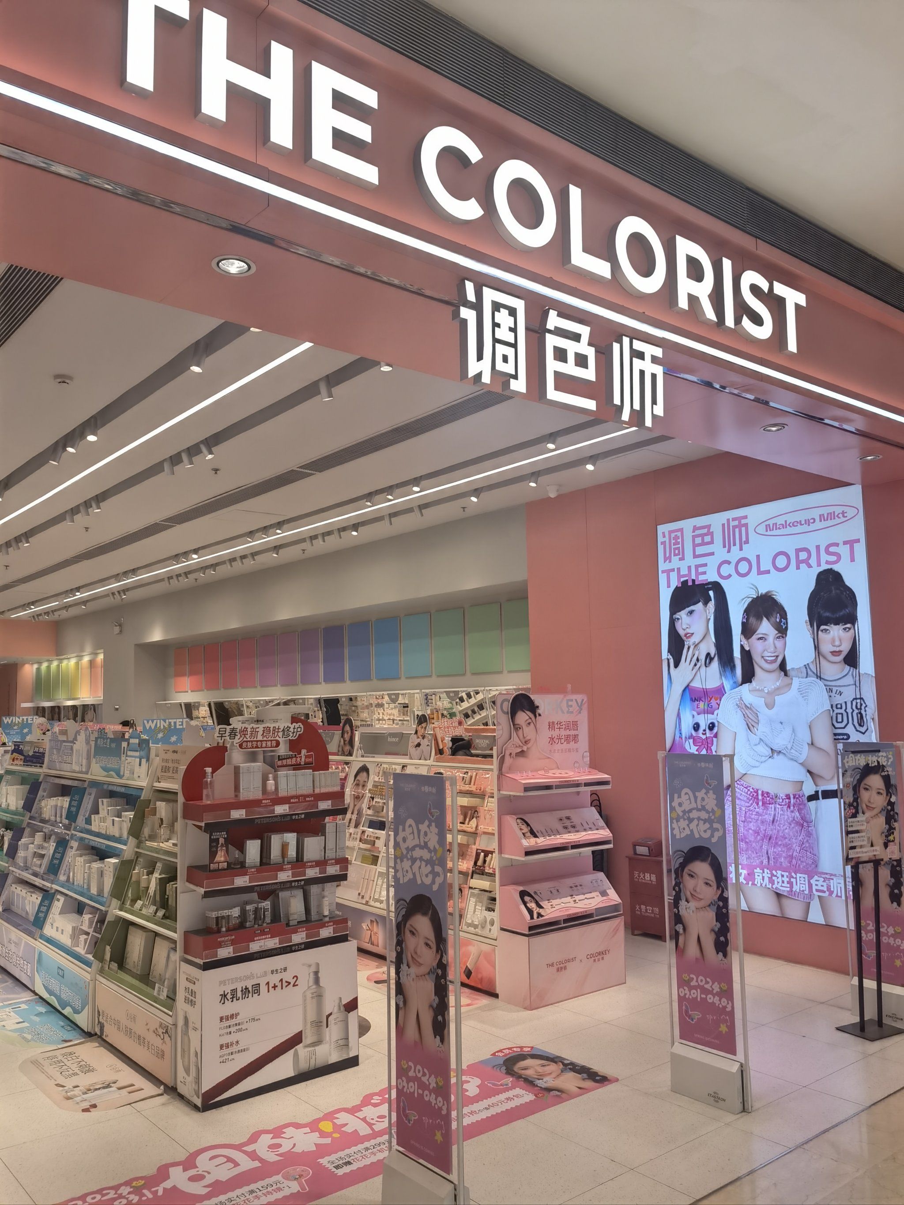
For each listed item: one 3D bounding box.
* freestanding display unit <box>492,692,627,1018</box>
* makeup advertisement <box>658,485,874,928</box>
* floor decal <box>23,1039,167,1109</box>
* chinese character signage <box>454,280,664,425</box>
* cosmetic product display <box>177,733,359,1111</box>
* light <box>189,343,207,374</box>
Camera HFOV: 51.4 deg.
[{"bbox_3d":[0.674,1.493,5.916,0.814,1.840,0.305,4,-8,-39],"label":"freestanding display unit"},{"bbox_3d":[2.160,0.736,6.628,0.050,2.859,1.675,4,-8,-39],"label":"makeup advertisement"},{"bbox_3d":[-1.809,2.320,4.629,0.449,0.010,0.997,4,-8,-39],"label":"floor decal"},{"bbox_3d":[0.412,-0.853,3.350,1.022,0.335,0.043,4,-8,-39],"label":"chinese character signage"},{"bbox_3d":[-0.887,1.443,4.620,0.837,1.722,0.280,4,-8,-39],"label":"cosmetic product display"},{"bbox_3d":[-1.282,-1.251,4.787,0.075,0.165,0.075,17,-7,-36],"label":"light"}]

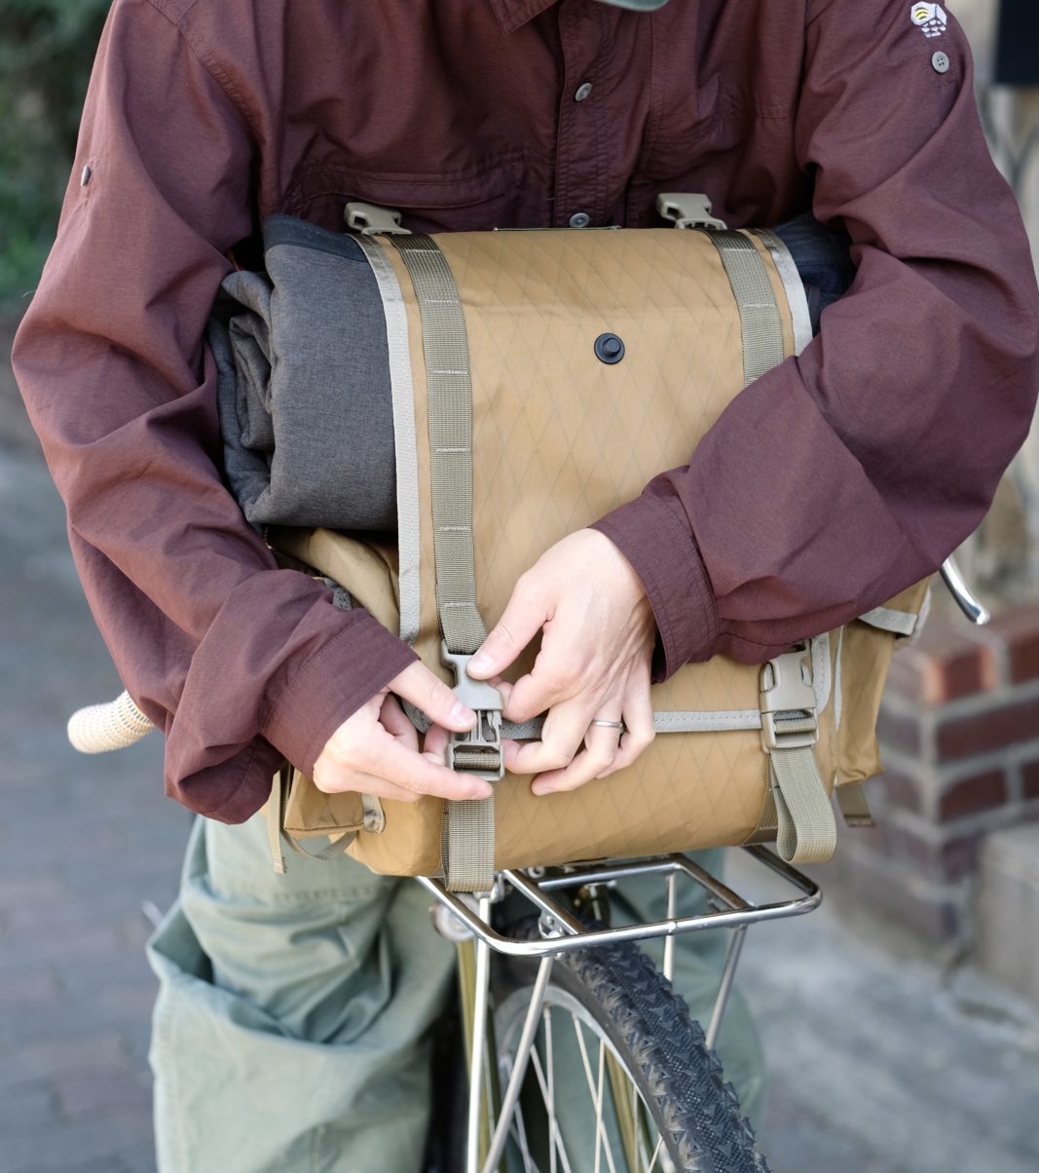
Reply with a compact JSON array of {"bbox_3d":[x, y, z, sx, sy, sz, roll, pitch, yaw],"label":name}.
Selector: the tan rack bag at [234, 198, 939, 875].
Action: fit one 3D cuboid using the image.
[{"bbox_3d":[0.026,-0.029,2.220,0.405,0.355,0.220,-4,16,-15],"label":"tan rack bag"}]

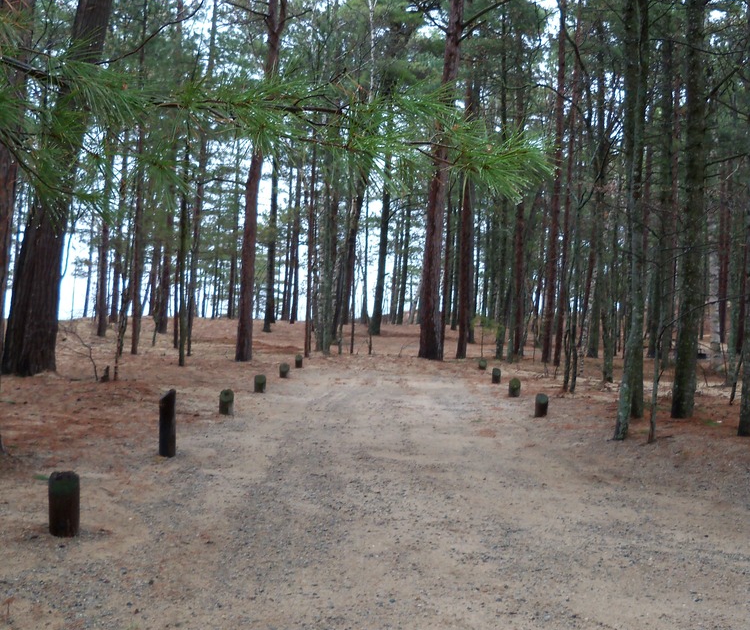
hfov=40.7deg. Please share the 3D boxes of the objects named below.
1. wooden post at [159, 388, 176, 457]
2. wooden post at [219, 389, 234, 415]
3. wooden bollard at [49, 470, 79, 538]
[{"bbox_3d":[-2.180,1.133,10.650,0.170,0.710,0.170,0,0,-17],"label":"wooden post"},{"bbox_3d":[-2.196,1.295,15.000,0.210,0.360,0.210,0,0,0],"label":"wooden post"},{"bbox_3d":[-2.133,1.293,6.950,0.210,0.412,0.210,0,0,0],"label":"wooden bollard"}]

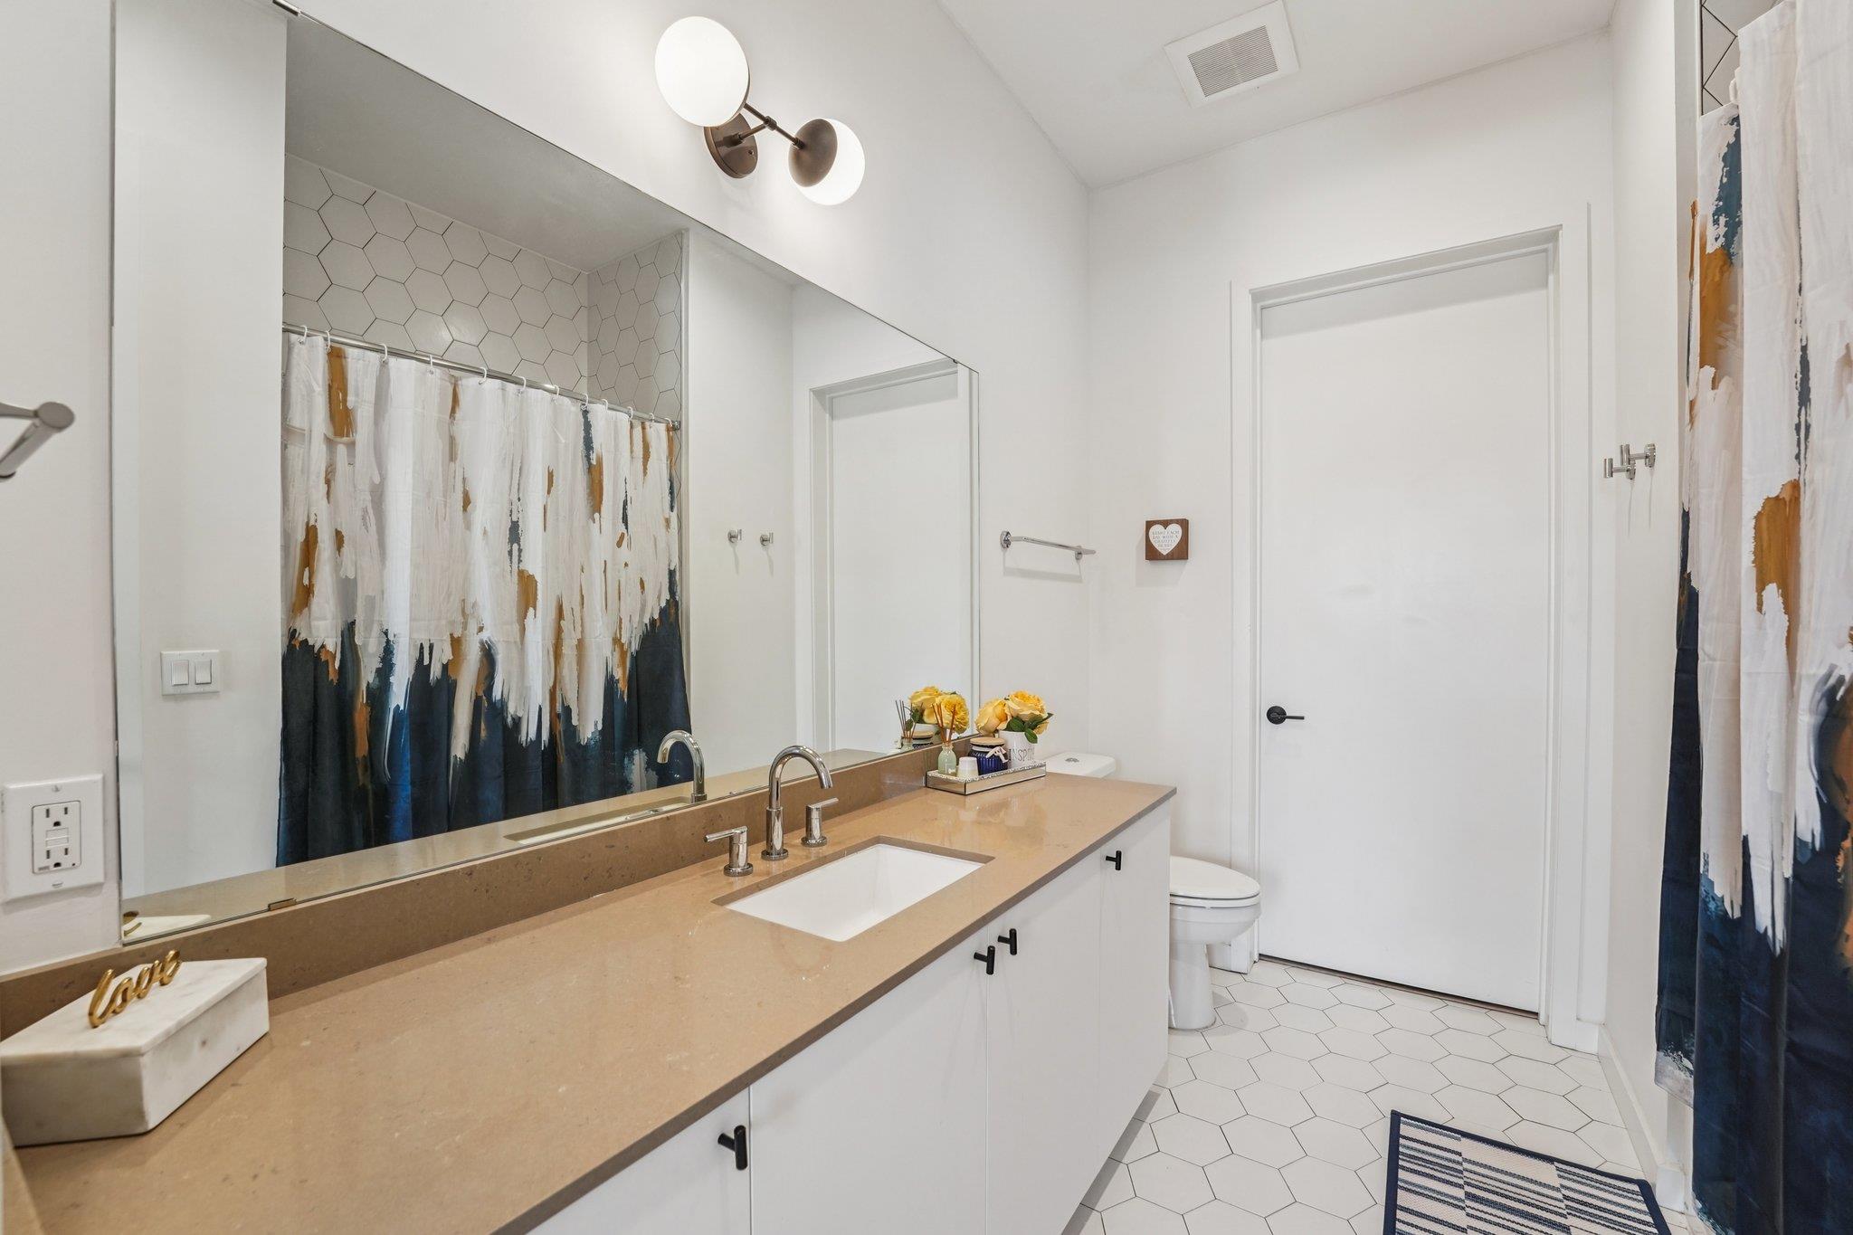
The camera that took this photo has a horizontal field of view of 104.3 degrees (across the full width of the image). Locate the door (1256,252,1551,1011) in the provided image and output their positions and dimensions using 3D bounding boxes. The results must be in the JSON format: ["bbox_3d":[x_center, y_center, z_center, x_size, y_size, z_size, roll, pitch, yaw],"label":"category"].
[{"bbox_3d":[1.638,0.042,2.546,0.820,2.440,0.042,0,0,33],"label":"door"}]

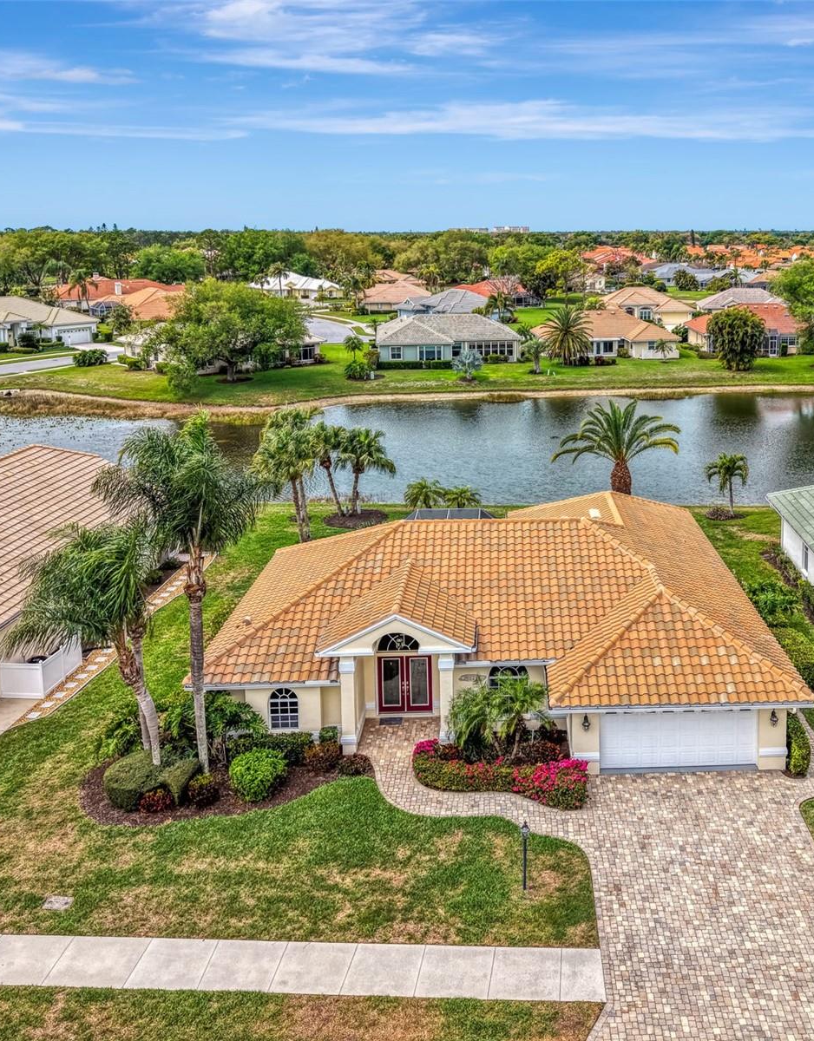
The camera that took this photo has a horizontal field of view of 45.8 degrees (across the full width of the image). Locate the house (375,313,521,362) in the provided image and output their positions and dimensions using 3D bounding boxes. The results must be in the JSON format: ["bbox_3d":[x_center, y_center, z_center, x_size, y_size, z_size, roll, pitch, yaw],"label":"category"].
[{"bbox_3d":[5.600,-23.868,125.449,18.000,5.700,16.000,-1,17,-5],"label":"house"}]

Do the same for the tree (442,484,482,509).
[{"bbox_3d":[2.966,-0.376,52.119,2.200,3.170,2.200,0,17,0],"label":"tree"}]

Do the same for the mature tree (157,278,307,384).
[{"bbox_3d":[-19.500,-20.908,106.486,16.500,11.200,15.500,0,17,0],"label":"mature tree"}]

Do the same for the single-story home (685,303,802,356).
[{"bbox_3d":[50.300,-26.984,135.268,17.500,6.000,15.500,1,17,2],"label":"single-story home"}]

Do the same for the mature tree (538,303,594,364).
[{"bbox_3d":[19.200,-22.635,117.974,6.800,7.500,6.800,0,17,0],"label":"mature tree"}]

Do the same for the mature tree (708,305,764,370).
[{"bbox_3d":[39.808,-21.756,115.324,6.700,7.500,6.500,0,17,0],"label":"mature tree"}]

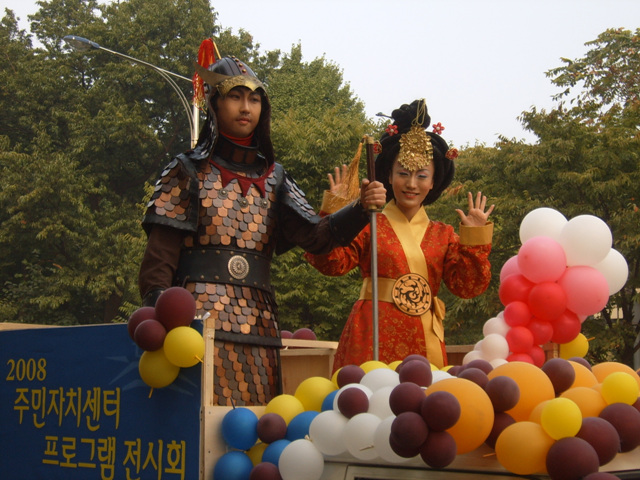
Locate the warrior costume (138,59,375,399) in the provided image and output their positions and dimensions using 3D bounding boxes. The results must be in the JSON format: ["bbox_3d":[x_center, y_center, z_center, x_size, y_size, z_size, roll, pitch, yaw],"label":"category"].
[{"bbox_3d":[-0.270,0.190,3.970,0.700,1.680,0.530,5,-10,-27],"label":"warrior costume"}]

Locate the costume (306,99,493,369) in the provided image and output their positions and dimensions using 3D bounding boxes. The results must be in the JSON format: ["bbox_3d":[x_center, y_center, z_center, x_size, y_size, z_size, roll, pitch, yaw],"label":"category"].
[{"bbox_3d":[0.300,0.290,4.430,0.680,1.680,0.450,4,-9,-21],"label":"costume"}]

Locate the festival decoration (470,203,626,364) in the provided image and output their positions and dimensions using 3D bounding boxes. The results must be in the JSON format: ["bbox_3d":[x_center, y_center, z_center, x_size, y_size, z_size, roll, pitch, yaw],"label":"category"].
[{"bbox_3d":[0.875,0.180,4.600,0.610,0.630,0.460,1,-9,0],"label":"festival decoration"}]

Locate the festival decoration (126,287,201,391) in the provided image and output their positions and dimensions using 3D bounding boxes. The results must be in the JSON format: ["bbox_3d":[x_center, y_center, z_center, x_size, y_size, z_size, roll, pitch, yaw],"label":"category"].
[{"bbox_3d":[-0.465,0.295,3.650,0.220,0.310,0.200,-1,-9,11],"label":"festival decoration"}]

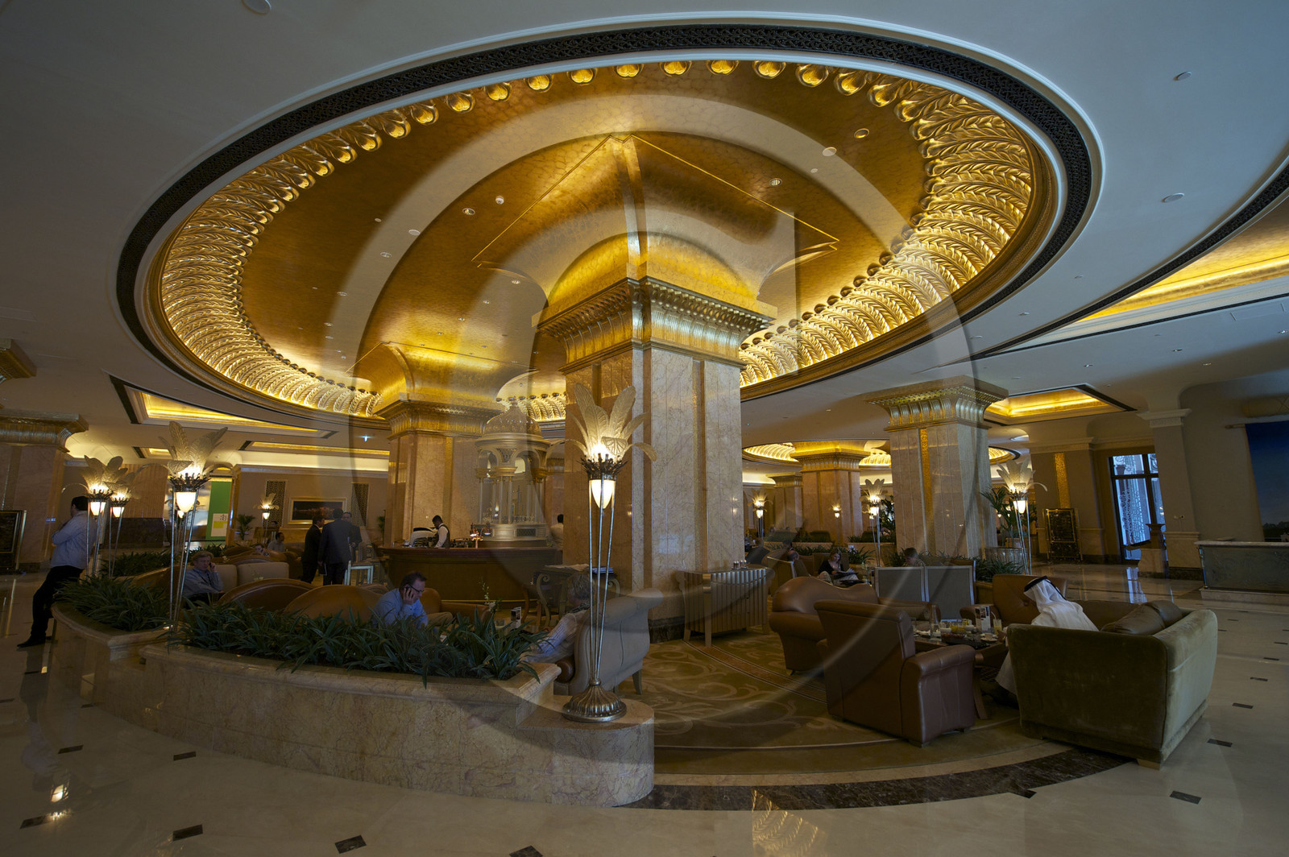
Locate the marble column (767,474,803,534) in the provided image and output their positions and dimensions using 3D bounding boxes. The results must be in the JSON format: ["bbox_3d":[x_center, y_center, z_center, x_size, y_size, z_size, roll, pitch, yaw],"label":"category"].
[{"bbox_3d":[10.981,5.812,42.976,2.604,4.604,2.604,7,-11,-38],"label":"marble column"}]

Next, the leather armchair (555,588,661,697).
[{"bbox_3d":[-0.441,1.874,4.874,0.853,0.883,0.806,-3,-9,20],"label":"leather armchair"}]

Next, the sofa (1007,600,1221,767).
[{"bbox_3d":[3.415,1.736,4.117,1.591,0.745,0.869,7,-11,-38],"label":"sofa"}]

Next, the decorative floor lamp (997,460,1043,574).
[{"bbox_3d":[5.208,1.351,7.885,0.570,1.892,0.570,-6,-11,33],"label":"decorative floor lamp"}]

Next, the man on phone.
[{"bbox_3d":[-7.264,1.749,7.136,0.600,1.759,0.520,5,-10,-30],"label":"man on phone"}]

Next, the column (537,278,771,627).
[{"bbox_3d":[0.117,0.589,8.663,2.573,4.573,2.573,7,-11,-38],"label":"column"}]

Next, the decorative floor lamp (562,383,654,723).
[{"bbox_3d":[-0.249,0.718,3.642,0.605,2.032,0.589,0,-9,0],"label":"decorative floor lamp"}]

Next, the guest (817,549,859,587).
[{"bbox_3d":[3.235,2.425,9.385,0.620,1.030,0.850,1,-9,-6],"label":"guest"}]

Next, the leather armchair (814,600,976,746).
[{"bbox_3d":[1.893,1.809,4.389,0.791,0.845,0.775,6,-11,-34],"label":"leather armchair"}]

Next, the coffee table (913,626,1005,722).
[{"bbox_3d":[2.650,1.996,4.870,1.029,0.474,0.821,7,-11,-38],"label":"coffee table"}]

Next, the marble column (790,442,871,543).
[{"bbox_3d":[9.569,3.615,29.081,2.635,4.728,2.635,7,-11,-38],"label":"marble column"}]

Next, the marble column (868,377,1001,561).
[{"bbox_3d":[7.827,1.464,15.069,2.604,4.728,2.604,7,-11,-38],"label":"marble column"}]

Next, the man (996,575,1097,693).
[{"bbox_3d":[2.975,1.612,4.233,0.580,1.029,0.950,7,-11,-38],"label":"man"}]

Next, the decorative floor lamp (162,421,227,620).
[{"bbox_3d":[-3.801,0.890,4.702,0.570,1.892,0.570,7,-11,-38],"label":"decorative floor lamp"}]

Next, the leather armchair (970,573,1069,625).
[{"bbox_3d":[3.973,2.048,6.077,0.806,0.868,0.806,8,-12,-42],"label":"leather armchair"}]

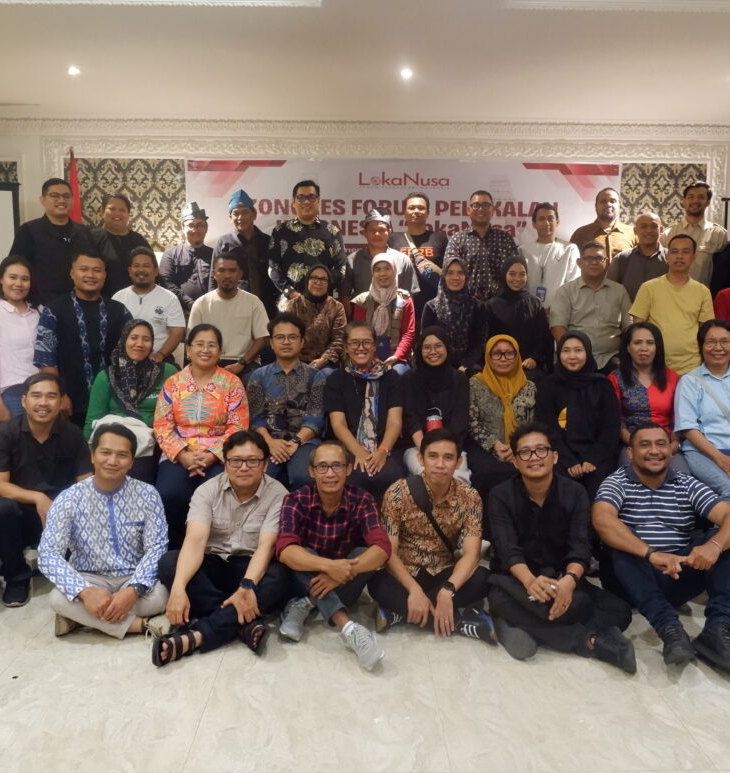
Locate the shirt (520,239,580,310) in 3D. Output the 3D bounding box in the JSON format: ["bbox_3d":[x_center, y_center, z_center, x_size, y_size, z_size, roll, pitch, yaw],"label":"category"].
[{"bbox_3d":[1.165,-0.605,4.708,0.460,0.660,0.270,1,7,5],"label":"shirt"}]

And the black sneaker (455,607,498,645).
[{"bbox_3d":[0.439,0.954,3.025,0.270,0.105,0.110,5,-30,41],"label":"black sneaker"}]

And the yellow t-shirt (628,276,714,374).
[{"bbox_3d":[1.966,-0.384,4.768,0.540,0.640,0.300,1,7,8],"label":"yellow t-shirt"}]

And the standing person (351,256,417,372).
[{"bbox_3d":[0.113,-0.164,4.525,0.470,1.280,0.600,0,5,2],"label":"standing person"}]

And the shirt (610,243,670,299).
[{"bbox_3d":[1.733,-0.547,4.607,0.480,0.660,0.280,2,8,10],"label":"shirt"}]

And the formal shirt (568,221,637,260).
[{"bbox_3d":[1.648,-0.782,5.098,0.530,0.720,0.290,1,6,13],"label":"formal shirt"}]

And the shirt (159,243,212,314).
[{"bbox_3d":[-1.160,-0.640,5.040,0.520,0.680,0.330,-1,7,-10],"label":"shirt"}]

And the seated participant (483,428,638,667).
[{"bbox_3d":[0.811,0.605,3.205,0.590,0.840,0.860,1,7,5],"label":"seated participant"}]

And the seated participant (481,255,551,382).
[{"bbox_3d":[0.953,-0.180,4.632,0.460,1.240,0.750,1,7,6],"label":"seated participant"}]

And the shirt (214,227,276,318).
[{"bbox_3d":[-0.806,-0.708,4.955,0.530,0.720,0.290,-1,6,-10],"label":"shirt"}]

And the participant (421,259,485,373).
[{"bbox_3d":[0.553,-0.181,4.631,0.460,1.240,0.750,1,7,5],"label":"participant"}]

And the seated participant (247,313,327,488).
[{"bbox_3d":[-0.407,0.268,3.944,0.480,1.310,0.700,0,6,-5],"label":"seated participant"}]

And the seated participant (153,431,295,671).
[{"bbox_3d":[-0.551,0.604,3.032,0.560,0.870,0.580,0,7,-6],"label":"seated participant"}]

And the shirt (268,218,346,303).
[{"bbox_3d":[-0.354,-0.662,4.495,0.500,0.700,0.280,0,7,-3],"label":"shirt"}]

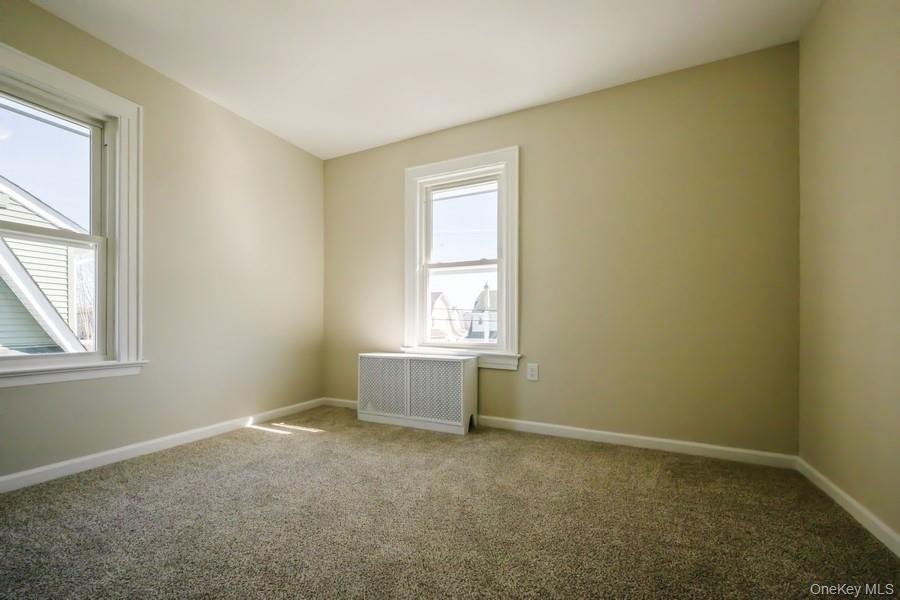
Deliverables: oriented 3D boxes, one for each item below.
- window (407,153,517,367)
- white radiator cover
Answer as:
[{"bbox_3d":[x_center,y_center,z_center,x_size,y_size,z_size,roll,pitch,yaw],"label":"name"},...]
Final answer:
[{"bbox_3d":[0.060,-0.309,2.806,1.030,1.665,0.140,-1,-2,26],"label":"window"},{"bbox_3d":[-0.258,0.698,2.751,0.930,0.515,0.260,-1,-2,26],"label":"white radiator cover"}]

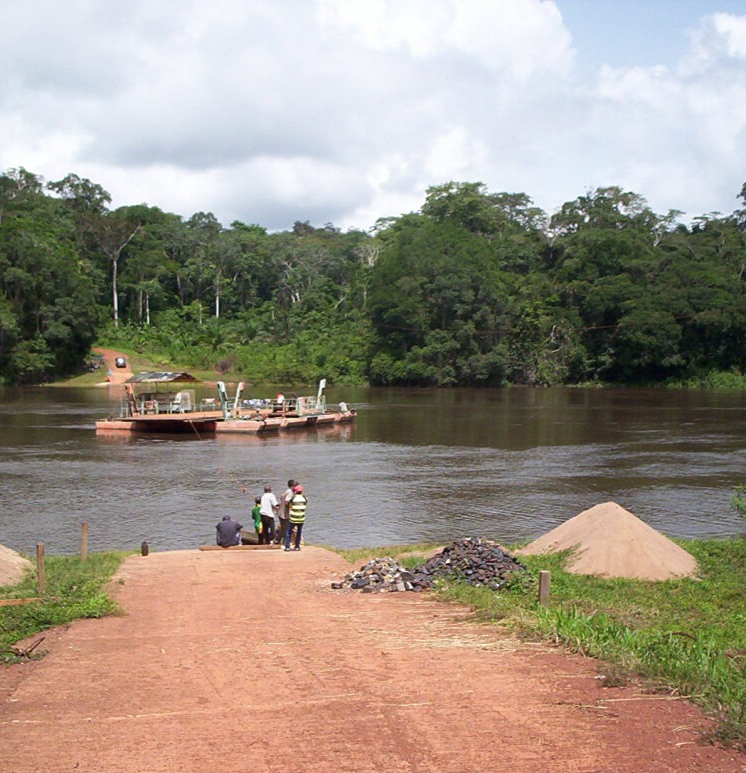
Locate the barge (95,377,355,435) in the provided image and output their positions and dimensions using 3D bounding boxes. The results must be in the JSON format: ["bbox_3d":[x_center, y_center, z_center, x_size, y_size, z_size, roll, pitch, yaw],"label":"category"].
[{"bbox_3d":[-10.840,1.059,88.991,13.600,4.200,16.400,1,2,25],"label":"barge"}]

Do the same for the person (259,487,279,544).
[{"bbox_3d":[-2.682,3.356,29.200,0.500,1.600,0.360,1,2,22],"label":"person"}]

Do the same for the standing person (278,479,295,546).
[{"bbox_3d":[-2.179,3.314,29.400,0.380,1.730,0.500,-2,3,-45],"label":"standing person"}]

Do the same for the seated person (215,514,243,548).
[{"bbox_3d":[-3.719,3.784,29.200,0.640,0.920,0.720,0,2,0],"label":"seated person"}]

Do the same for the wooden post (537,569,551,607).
[{"bbox_3d":[2.329,2.770,15.300,0.135,0.560,0.130,0,2,0],"label":"wooden post"}]

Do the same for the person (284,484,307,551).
[{"bbox_3d":[-1.942,3.338,28.600,0.540,1.670,0.360,0,2,-5],"label":"person"}]

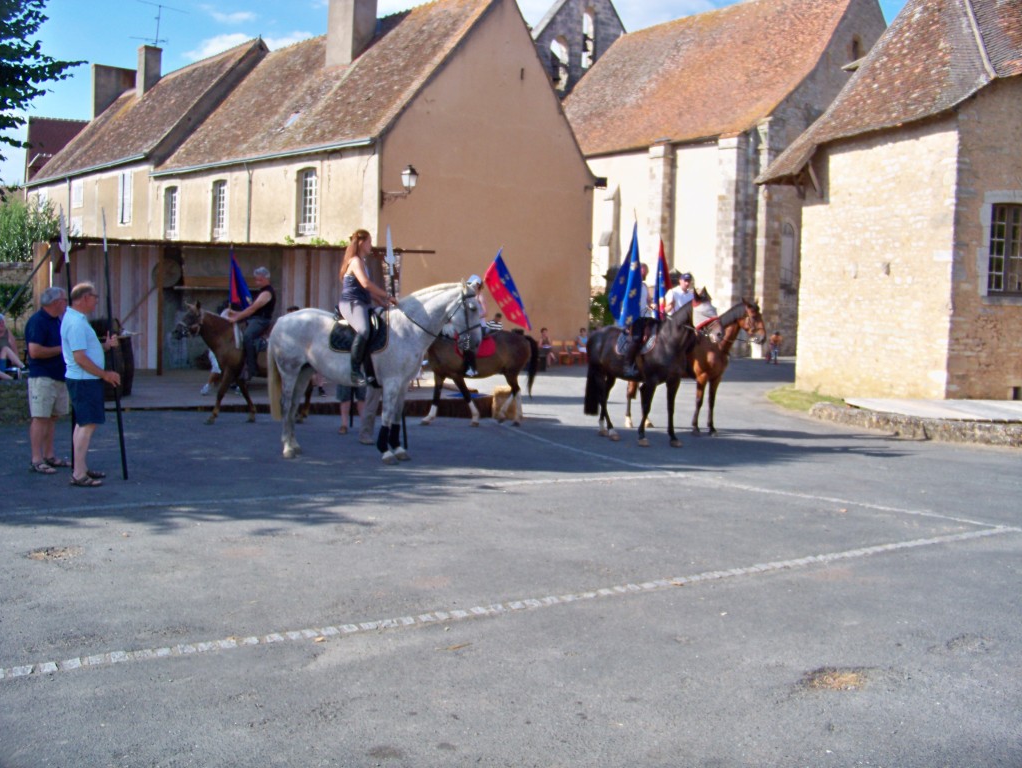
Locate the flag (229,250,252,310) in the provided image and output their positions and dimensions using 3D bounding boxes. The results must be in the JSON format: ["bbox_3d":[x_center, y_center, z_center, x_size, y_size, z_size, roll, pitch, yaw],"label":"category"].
[{"bbox_3d":[-3.630,-1.402,13.100,0.310,0.820,0.200,1,4,-6],"label":"flag"}]

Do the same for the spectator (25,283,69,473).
[{"bbox_3d":[-4.259,-0.032,9.000,0.380,1.720,0.500,3,4,20],"label":"spectator"}]

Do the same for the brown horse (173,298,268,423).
[{"bbox_3d":[-3.534,-0.282,13.260,2.080,1.620,0.500,0,4,-16],"label":"brown horse"}]

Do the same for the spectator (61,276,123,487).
[{"bbox_3d":[-3.661,0.004,8.500,0.460,1.750,0.550,0,4,-16],"label":"spectator"}]

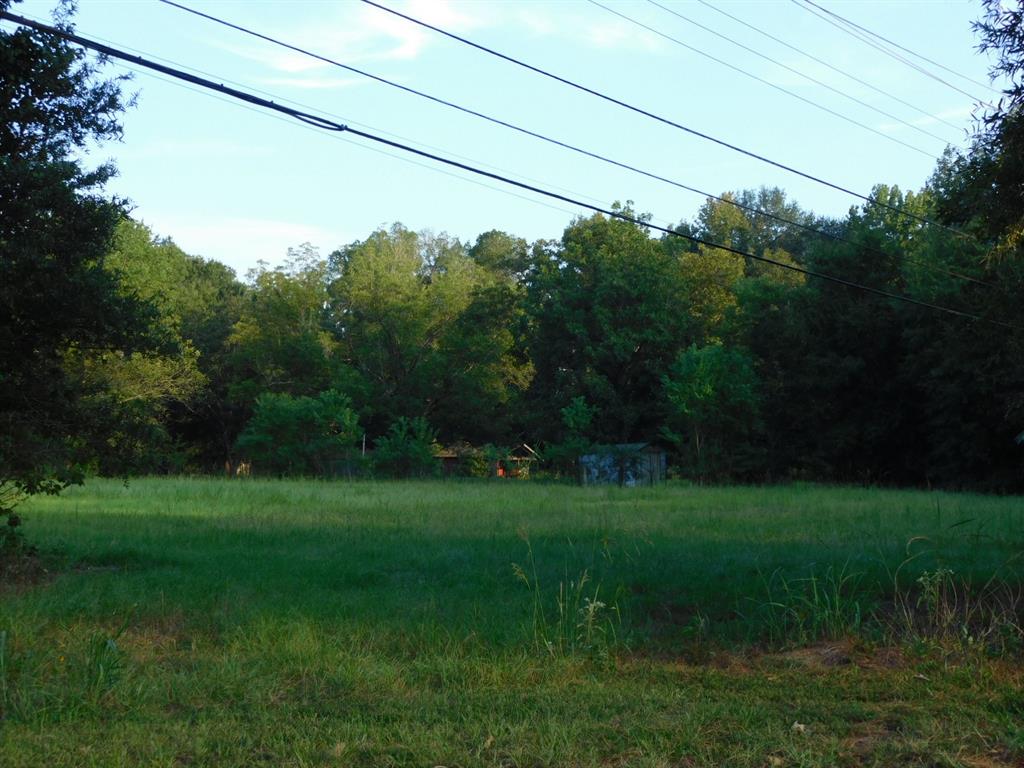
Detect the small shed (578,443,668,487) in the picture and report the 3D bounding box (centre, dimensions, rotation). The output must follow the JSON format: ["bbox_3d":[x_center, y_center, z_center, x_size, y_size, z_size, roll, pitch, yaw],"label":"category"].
[{"bbox_3d":[5.247,3.882,71.000,3.400,2.200,2.400,-2,-3,35],"label":"small shed"}]

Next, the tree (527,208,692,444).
[{"bbox_3d":[5.170,-1.988,80.000,8.696,14.582,8.400,0,-3,0],"label":"tree"}]

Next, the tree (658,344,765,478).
[{"bbox_3d":[9.653,1.524,73.000,4.935,6.871,4.600,0,-3,0],"label":"tree"}]

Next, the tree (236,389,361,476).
[{"bbox_3d":[-11.179,2.592,79.000,6.388,4.713,5.300,0,-3,0],"label":"tree"}]

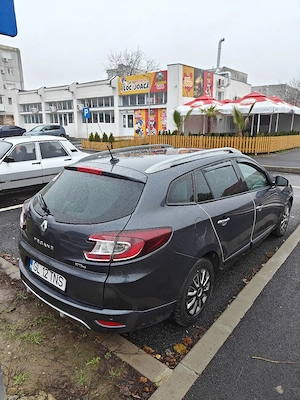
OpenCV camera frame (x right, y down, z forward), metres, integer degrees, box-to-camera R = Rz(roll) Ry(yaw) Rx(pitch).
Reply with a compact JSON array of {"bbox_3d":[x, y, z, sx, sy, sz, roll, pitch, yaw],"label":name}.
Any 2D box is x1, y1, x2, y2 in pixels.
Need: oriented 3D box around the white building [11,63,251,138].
[{"bbox_3d":[-2.861,-11.833,37.696,26.200,5.900,17.800,10,17,35],"label":"white building"}]

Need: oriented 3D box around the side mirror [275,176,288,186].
[{"bbox_3d":[1.737,-0.242,3.657,0.190,0.140,0.110,11,18,39],"label":"side mirror"}]

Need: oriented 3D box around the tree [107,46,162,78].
[{"bbox_3d":[-2.655,-17.782,46.070,9.350,13.840,9.350,0,14,0],"label":"tree"}]

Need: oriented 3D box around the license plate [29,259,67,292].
[{"bbox_3d":[-0.820,0.588,2.201,0.520,0.115,0.015,11,12,39],"label":"license plate"}]

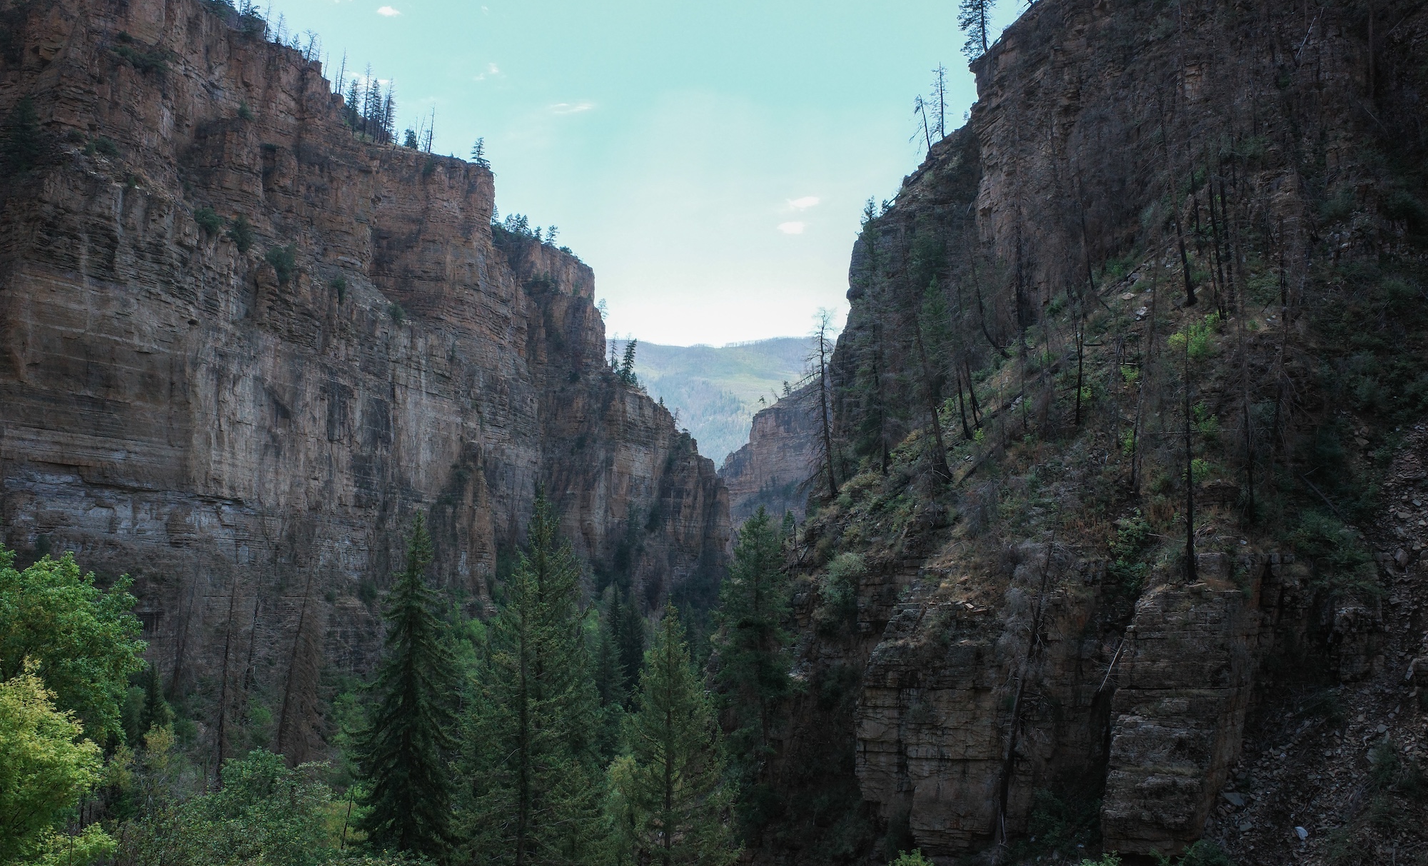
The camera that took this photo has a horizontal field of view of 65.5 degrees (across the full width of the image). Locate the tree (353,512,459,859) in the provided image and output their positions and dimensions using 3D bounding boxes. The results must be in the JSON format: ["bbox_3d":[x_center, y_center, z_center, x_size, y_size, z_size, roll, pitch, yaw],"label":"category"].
[{"bbox_3d":[-16.360,13.520,59.000,5.460,18.610,5.460,2,-8,-15],"label":"tree"}]

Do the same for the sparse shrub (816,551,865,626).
[{"bbox_3d":[7.560,9.310,66.000,2.770,4.310,2.770,-1,-8,6],"label":"sparse shrub"}]

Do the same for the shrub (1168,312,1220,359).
[{"bbox_3d":[32.000,-6.470,74.000,3.320,3.130,2.990,-4,-9,24],"label":"shrub"}]

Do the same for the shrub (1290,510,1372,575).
[{"bbox_3d":[34.380,6.130,62.000,4.530,3.590,3.400,-4,-9,29],"label":"shrub"}]

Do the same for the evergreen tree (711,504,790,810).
[{"bbox_3d":[2.320,13.970,69.000,4.710,18.510,4.710,0,-8,2],"label":"evergreen tree"}]

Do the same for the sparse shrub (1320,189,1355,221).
[{"bbox_3d":[46.050,-16.850,82.000,2.480,2.440,2.350,-5,-9,30],"label":"sparse shrub"}]

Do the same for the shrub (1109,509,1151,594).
[{"bbox_3d":[22.420,6.470,60.000,2.280,4.530,2.280,-3,-9,20],"label":"shrub"}]

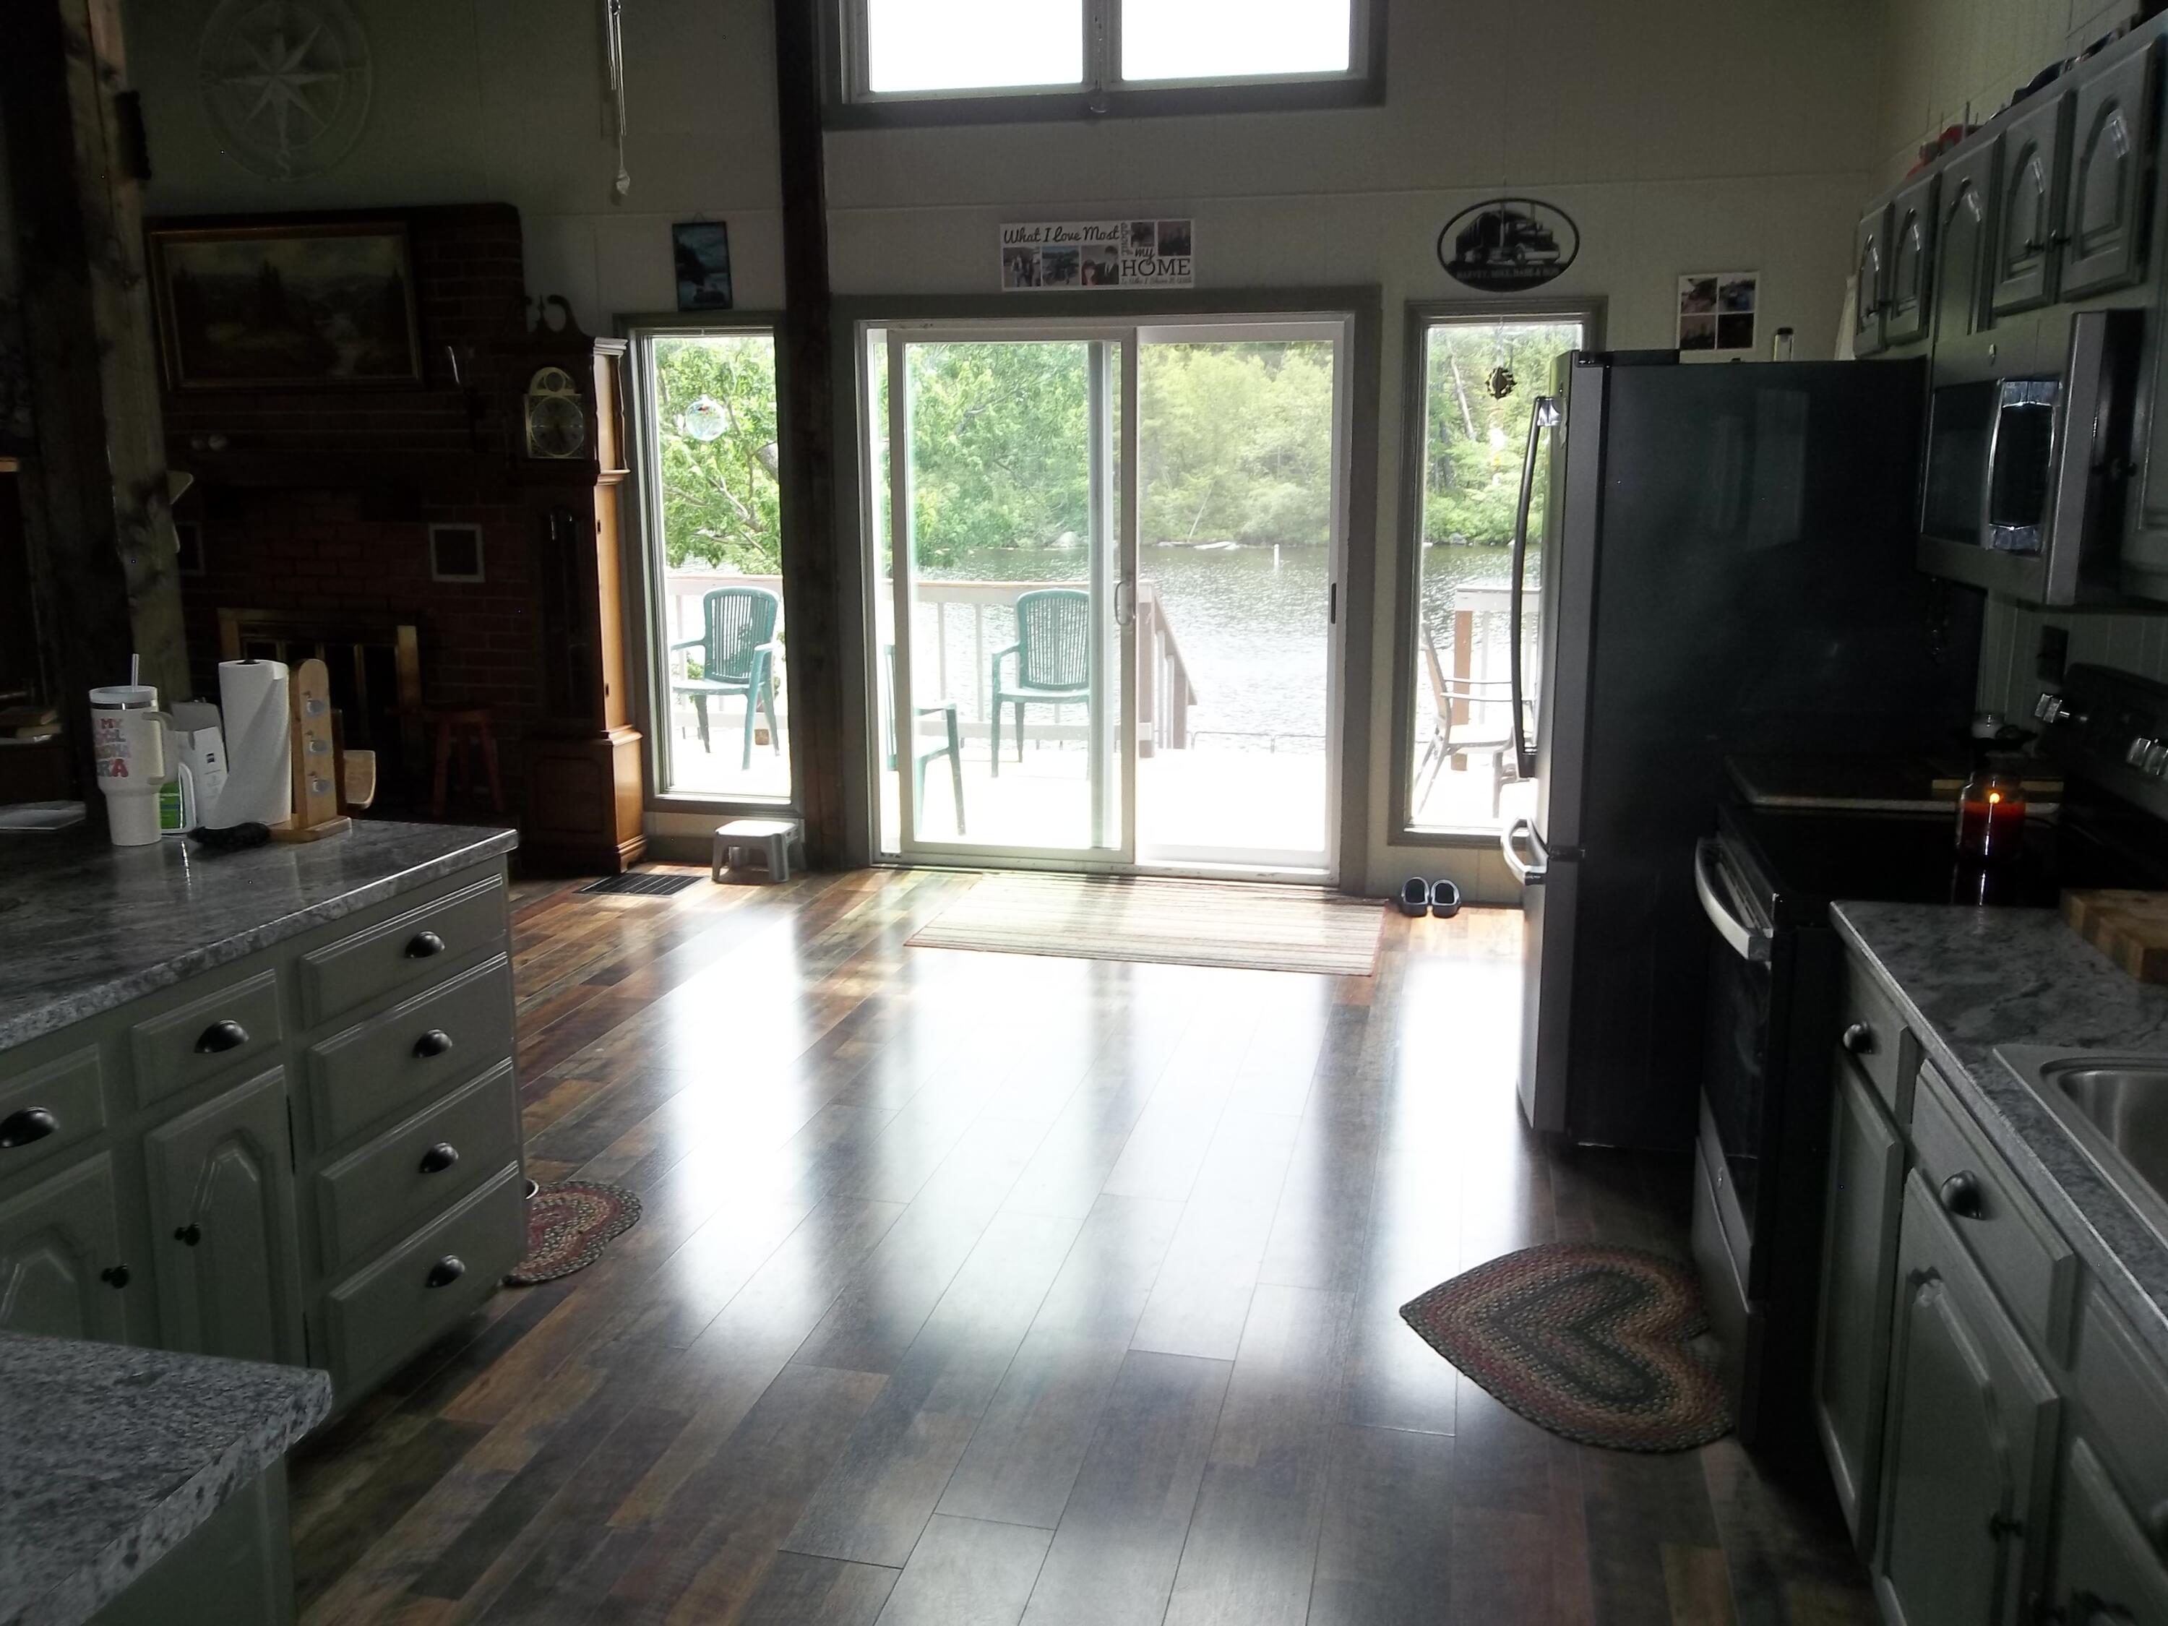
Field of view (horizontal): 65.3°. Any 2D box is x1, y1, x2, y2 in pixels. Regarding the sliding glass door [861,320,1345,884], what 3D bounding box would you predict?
[{"bbox_3d":[0.063,-0.778,6.300,1.821,2.051,0.120,2,12,13],"label":"sliding glass door"}]

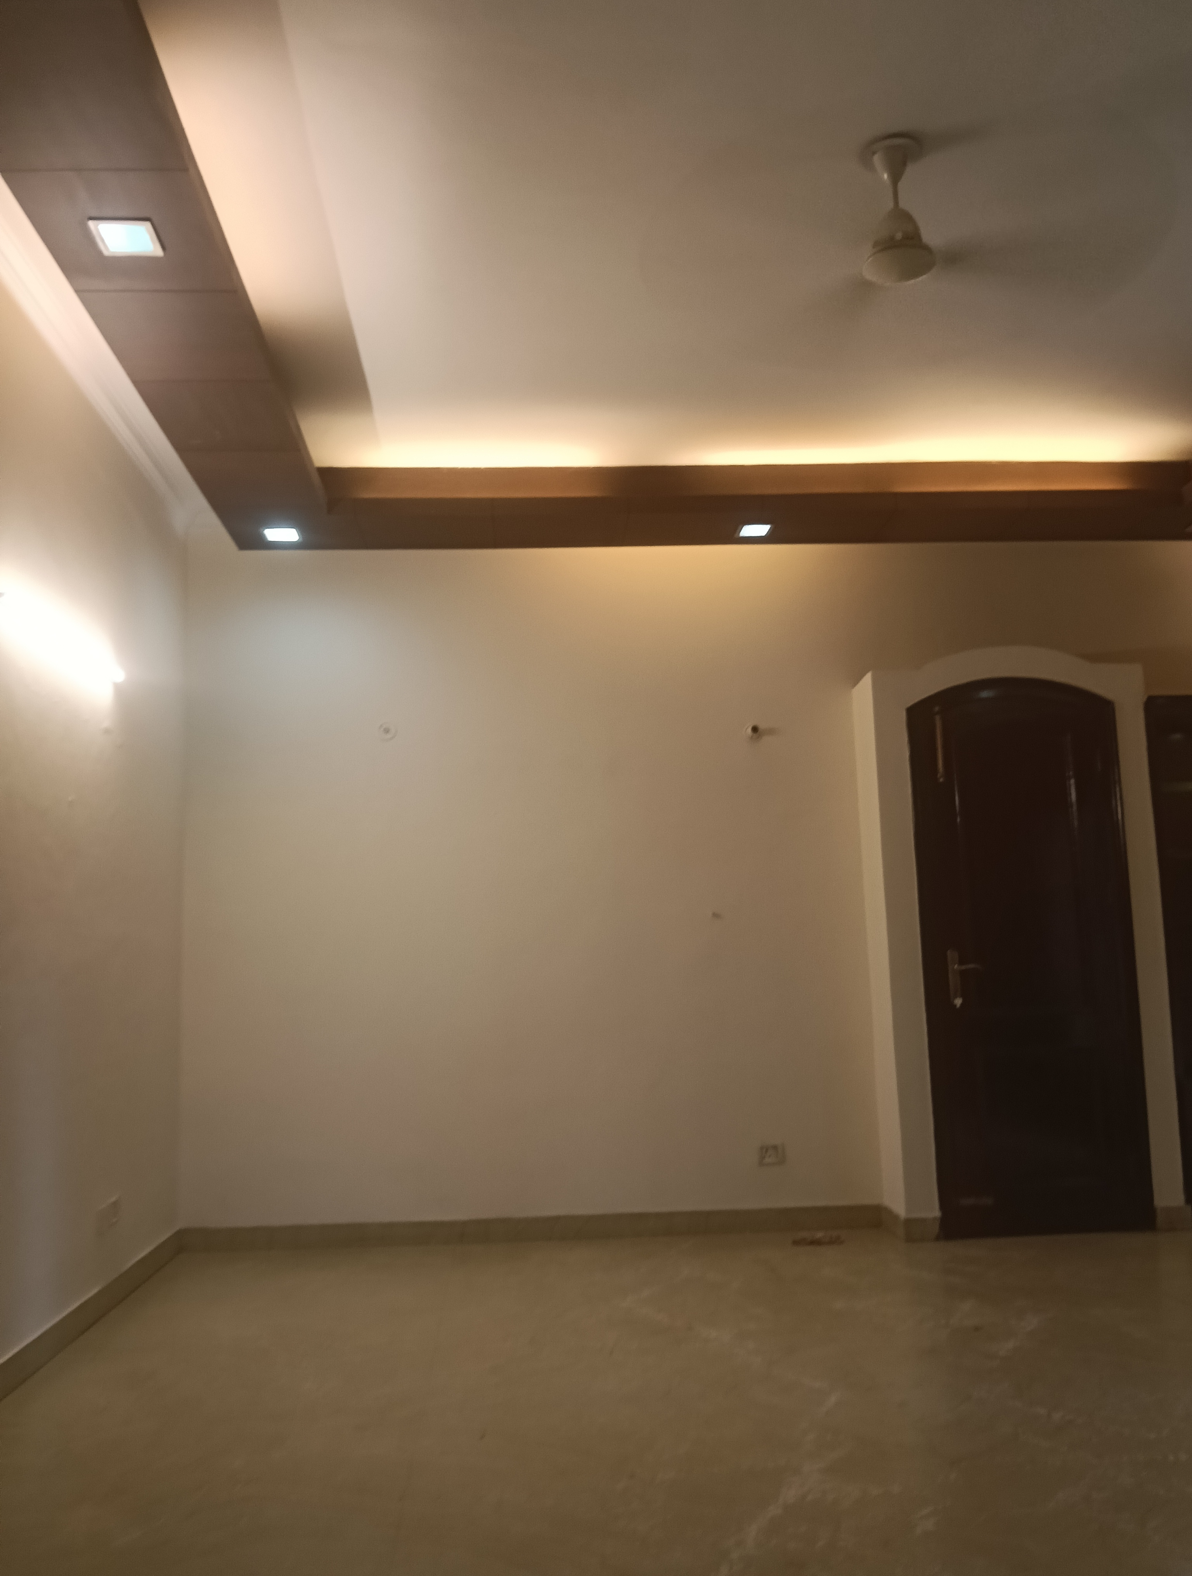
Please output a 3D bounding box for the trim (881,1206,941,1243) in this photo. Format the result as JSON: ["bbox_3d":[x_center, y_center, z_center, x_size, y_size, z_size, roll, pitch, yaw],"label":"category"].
[{"bbox_3d":[1.379,1.905,5.413,0.150,0.099,0.307,-1,-8,-2],"label":"trim"}]

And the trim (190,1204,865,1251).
[{"bbox_3d":[-0.267,1.960,5.502,3.102,0.099,0.020,-1,-8,-2],"label":"trim"}]

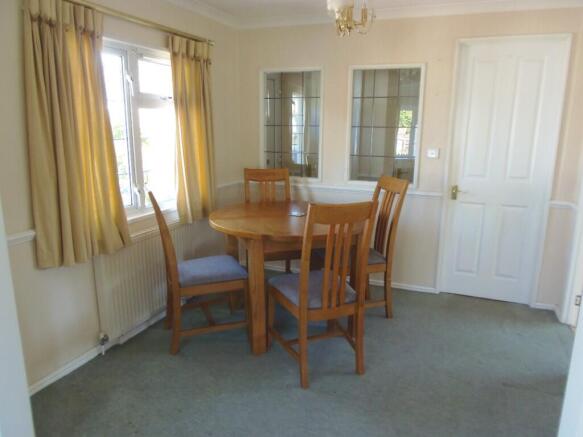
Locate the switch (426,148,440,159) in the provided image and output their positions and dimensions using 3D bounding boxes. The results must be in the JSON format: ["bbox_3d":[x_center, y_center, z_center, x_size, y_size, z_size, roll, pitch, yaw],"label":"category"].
[{"bbox_3d":[1.144,-0.524,3.272,0.087,0.083,0.025,6,14,23],"label":"switch"}]

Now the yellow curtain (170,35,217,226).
[{"bbox_3d":[-0.721,-0.648,3.048,0.120,1.330,0.470,6,14,23],"label":"yellow curtain"}]

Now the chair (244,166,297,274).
[{"bbox_3d":[-0.168,0.114,3.461,0.470,1.025,0.560,-2,13,-12],"label":"chair"}]

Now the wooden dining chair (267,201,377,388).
[{"bbox_3d":[0.165,0.373,2.332,0.470,1.025,0.560,-4,14,-21],"label":"wooden dining chair"}]

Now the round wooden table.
[{"bbox_3d":[-0.050,0.366,2.918,1.090,0.775,1.090,1,13,0],"label":"round wooden table"}]

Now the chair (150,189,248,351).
[{"bbox_3d":[-0.608,0.297,2.631,0.560,1.025,0.470,-4,14,-20],"label":"chair"}]

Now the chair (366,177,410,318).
[{"bbox_3d":[0.507,0.219,3.029,0.560,1.025,0.470,-3,13,-16],"label":"chair"}]

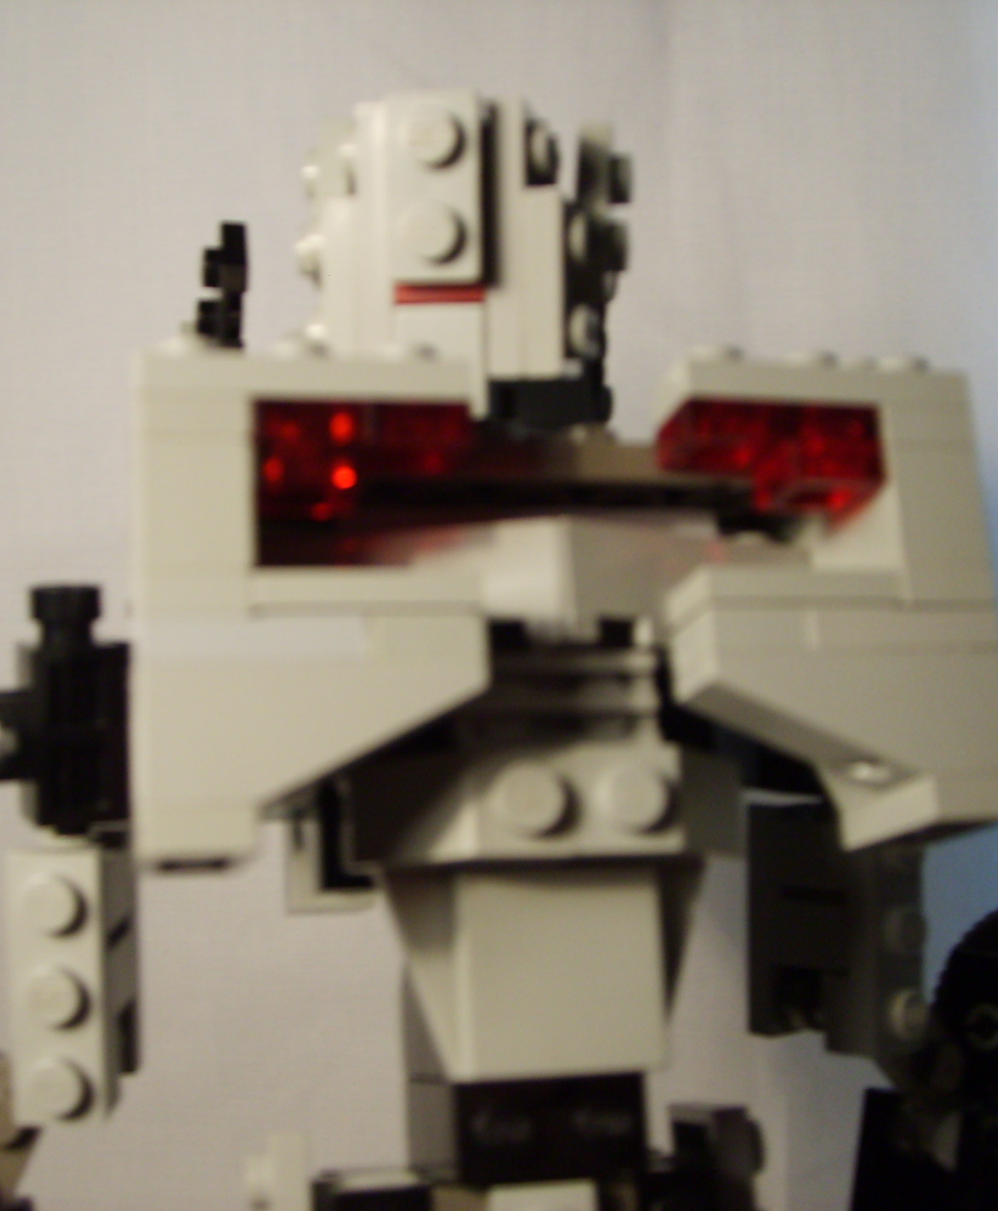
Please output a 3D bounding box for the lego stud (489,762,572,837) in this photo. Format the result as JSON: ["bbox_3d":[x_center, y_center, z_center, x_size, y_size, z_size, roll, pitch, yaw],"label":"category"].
[{"bbox_3d":[0.002,0.014,0.122,0.005,0.005,0.002,0,-10,-15],"label":"lego stud"}]

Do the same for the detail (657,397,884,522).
[{"bbox_3d":[0.021,-0.011,0.128,0.016,0.006,0.008,-1,-13,-12],"label":"detail"}]

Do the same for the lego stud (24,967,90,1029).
[{"bbox_3d":[-0.040,0.035,0.146,0.005,0.005,0.002,-5,-13,-13],"label":"lego stud"}]

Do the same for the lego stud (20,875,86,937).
[{"bbox_3d":[-0.039,0.026,0.141,0.005,0.005,0.002,1,-7,-6],"label":"lego stud"}]

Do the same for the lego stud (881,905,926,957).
[{"bbox_3d":[0.039,0.032,0.158,0.005,0.005,0.002,14,-17,-40],"label":"lego stud"}]

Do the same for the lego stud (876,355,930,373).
[{"bbox_3d":[0.034,-0.020,0.137,0.005,0.002,0.005,-1,-10,-13],"label":"lego stud"}]

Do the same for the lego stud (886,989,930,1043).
[{"bbox_3d":[0.039,0.039,0.157,0.005,0.005,0.002,14,-17,-40],"label":"lego stud"}]

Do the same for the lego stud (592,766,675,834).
[{"bbox_3d":[0.010,0.015,0.126,0.005,0.005,0.002,0,-7,-14],"label":"lego stud"}]

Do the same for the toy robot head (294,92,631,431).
[{"bbox_3d":[-0.003,-0.030,0.142,0.023,0.025,0.019,-4,-8,17],"label":"toy robot head"}]

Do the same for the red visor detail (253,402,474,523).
[{"bbox_3d":[-0.010,-0.011,0.124,0.016,0.009,0.007,-1,-8,-9],"label":"red visor detail"}]

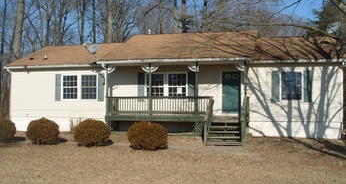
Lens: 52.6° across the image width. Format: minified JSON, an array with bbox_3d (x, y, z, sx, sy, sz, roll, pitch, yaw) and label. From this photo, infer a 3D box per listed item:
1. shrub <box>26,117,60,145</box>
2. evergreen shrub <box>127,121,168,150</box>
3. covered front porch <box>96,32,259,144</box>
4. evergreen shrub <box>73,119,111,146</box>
[{"bbox_3d":[-5.713,1.739,15.445,1.460,1.140,1.460,0,-2,13],"label":"shrub"},{"bbox_3d":[-1.003,1.727,13.940,1.580,1.120,1.580,0,-2,0],"label":"evergreen shrub"},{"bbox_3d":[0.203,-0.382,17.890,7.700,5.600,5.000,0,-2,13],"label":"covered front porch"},{"bbox_3d":[-3.415,1.735,14.757,1.550,1.130,1.550,0,-2,13],"label":"evergreen shrub"}]

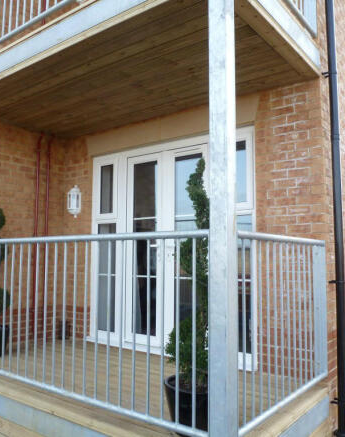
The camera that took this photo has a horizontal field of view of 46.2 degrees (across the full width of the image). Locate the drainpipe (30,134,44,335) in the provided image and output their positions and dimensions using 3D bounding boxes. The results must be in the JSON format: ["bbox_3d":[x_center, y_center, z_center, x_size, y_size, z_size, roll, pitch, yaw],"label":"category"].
[{"bbox_3d":[-1.587,0.165,4.768,0.050,2.402,0.060,-4,-7,37],"label":"drainpipe"}]

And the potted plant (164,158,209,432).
[{"bbox_3d":[0.156,0.413,2.384,0.400,1.570,0.400,0,-5,0],"label":"potted plant"}]

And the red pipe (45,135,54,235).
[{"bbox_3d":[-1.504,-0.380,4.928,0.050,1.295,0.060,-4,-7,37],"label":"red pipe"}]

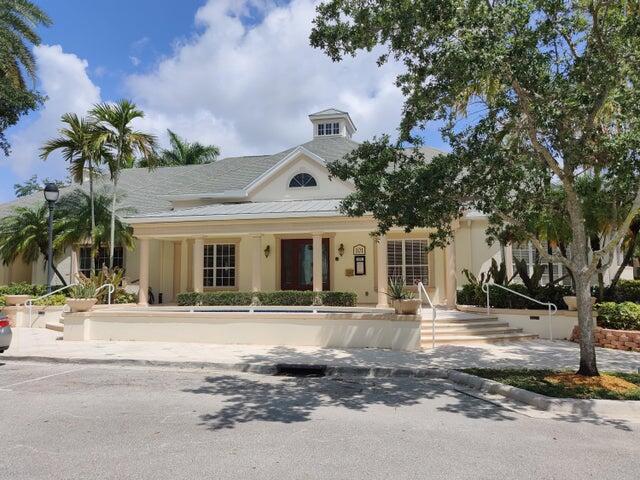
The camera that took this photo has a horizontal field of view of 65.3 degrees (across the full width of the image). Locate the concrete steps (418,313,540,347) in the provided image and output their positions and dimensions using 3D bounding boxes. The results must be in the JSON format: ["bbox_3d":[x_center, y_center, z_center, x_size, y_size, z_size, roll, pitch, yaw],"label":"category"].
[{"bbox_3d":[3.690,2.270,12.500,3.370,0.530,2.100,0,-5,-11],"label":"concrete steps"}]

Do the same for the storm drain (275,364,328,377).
[{"bbox_3d":[-0.340,2.444,9.370,1.000,0.190,0.200,-1,-5,13],"label":"storm drain"}]

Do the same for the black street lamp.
[{"bbox_3d":[-9.264,0.149,17.184,0.500,4.287,0.500,-1,-5,13],"label":"black street lamp"}]

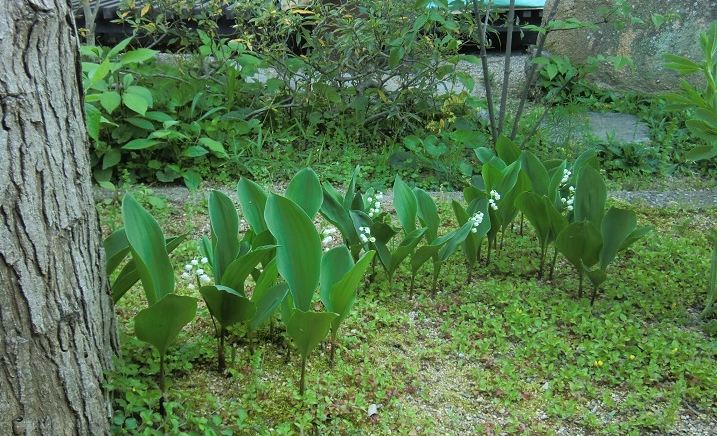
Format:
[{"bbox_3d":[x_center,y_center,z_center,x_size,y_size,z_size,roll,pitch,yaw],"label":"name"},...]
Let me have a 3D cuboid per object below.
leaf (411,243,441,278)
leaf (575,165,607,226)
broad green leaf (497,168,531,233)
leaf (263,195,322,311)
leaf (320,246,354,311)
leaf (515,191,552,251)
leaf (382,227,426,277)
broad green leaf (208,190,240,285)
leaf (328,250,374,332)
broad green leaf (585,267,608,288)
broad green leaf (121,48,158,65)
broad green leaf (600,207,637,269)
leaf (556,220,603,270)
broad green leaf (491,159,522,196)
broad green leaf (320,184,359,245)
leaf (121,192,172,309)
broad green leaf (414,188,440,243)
[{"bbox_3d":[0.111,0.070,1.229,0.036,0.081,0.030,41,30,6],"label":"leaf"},{"bbox_3d":[0.385,-0.029,1.238,0.053,0.119,0.022,-2,10,17],"label":"leaf"},{"bbox_3d":[0.278,-0.029,1.347,0.046,0.121,0.030,15,7,-6],"label":"broad green leaf"},{"bbox_3d":[-0.083,0.045,0.880,0.058,0.158,0.030,-13,0,3],"label":"leaf"},{"bbox_3d":[-0.029,0.088,1.027,0.047,0.100,0.025,1,5,-13],"label":"leaf"},{"bbox_3d":[0.305,0.009,1.290,0.054,0.134,0.030,-15,32,13],"label":"leaf"},{"bbox_3d":[0.081,0.057,1.275,0.038,0.109,0.030,38,17,13],"label":"leaf"},{"bbox_3d":[-0.172,0.028,0.930,0.038,0.128,0.025,-4,5,-7],"label":"broad green leaf"},{"bbox_3d":[-0.006,0.093,0.935,0.040,0.117,0.030,24,10,-5],"label":"leaf"},{"bbox_3d":[0.361,0.088,1.133,0.038,0.045,0.028,-8,19,0],"label":"broad green leaf"},{"bbox_3d":[-0.558,-0.411,1.900,0.100,0.034,0.035,-21,0,0],"label":"broad green leaf"},{"bbox_3d":[0.389,0.032,1.140,0.050,0.107,0.030,18,-11,9],"label":"broad green leaf"},{"bbox_3d":[0.363,0.045,1.226,0.076,0.113,0.035,0,42,17],"label":"leaf"},{"bbox_3d":[0.258,-0.068,1.290,0.037,0.093,0.025,34,0,8],"label":"broad green leaf"},{"bbox_3d":[-0.029,-0.001,1.308,0.035,0.131,0.028,-33,14,-20],"label":"broad green leaf"},{"bbox_3d":[-0.241,0.038,0.848,0.048,0.139,0.030,-15,2,-8],"label":"leaf"},{"bbox_3d":[0.117,-0.001,1.246,0.033,0.109,0.022,-18,8,-11],"label":"broad green leaf"}]

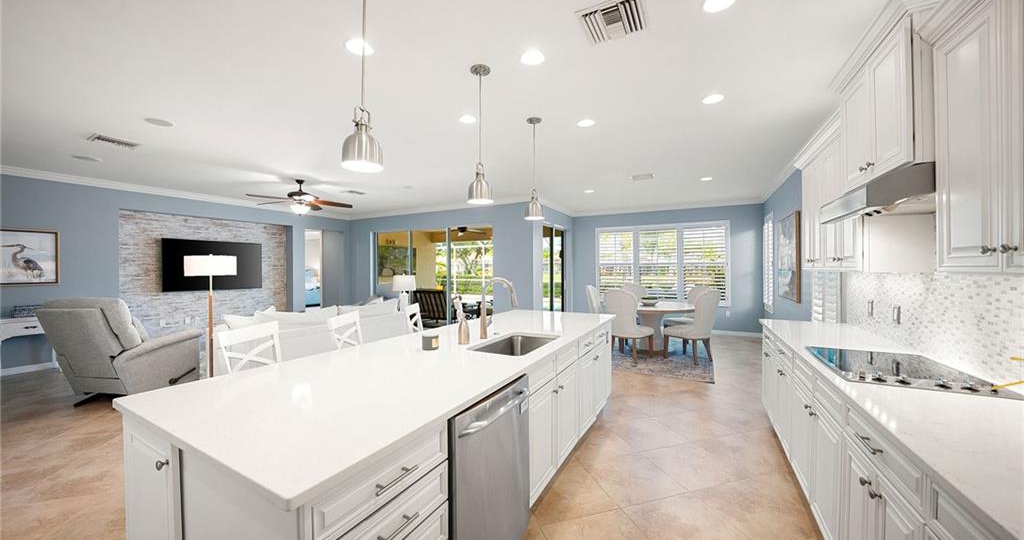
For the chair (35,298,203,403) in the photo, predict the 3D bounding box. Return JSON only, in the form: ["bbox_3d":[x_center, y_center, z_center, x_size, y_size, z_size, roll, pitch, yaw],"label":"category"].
[{"bbox_3d":[-4.260,0.864,3.770,0.750,1.100,1.020,0,0,-3],"label":"chair"}]

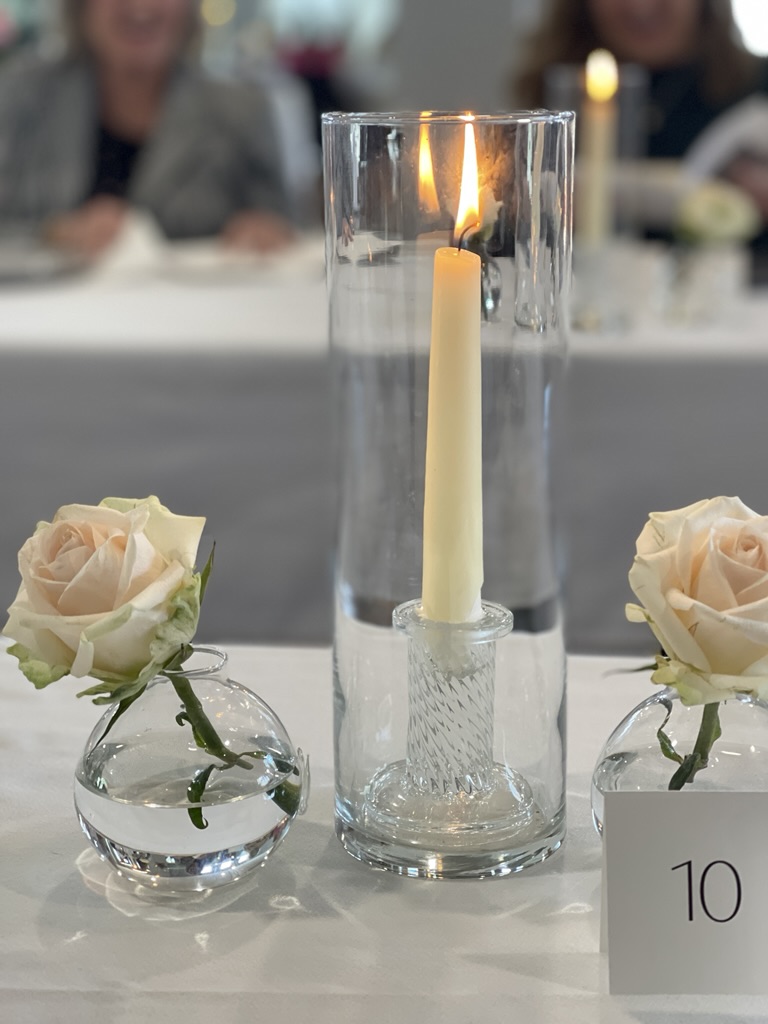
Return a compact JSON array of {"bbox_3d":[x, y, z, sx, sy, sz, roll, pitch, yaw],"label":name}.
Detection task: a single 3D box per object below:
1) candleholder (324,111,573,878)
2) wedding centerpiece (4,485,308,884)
[{"bbox_3d":[0.027,-0.009,0.782,0.100,0.302,0.100,-1,14,0],"label":"candleholder"},{"bbox_3d":[-0.089,0.073,0.743,0.114,0.164,0.110,2,14,12],"label":"wedding centerpiece"}]

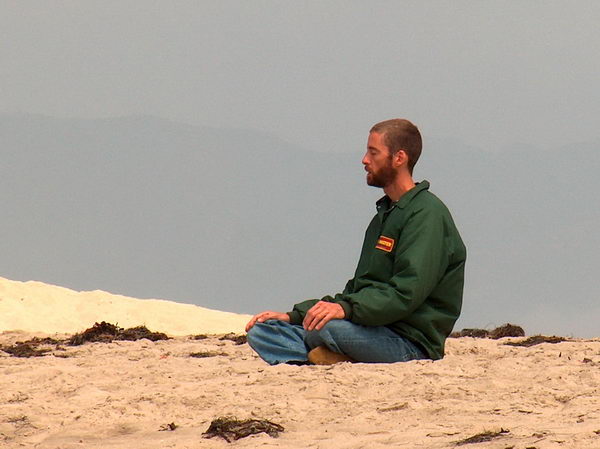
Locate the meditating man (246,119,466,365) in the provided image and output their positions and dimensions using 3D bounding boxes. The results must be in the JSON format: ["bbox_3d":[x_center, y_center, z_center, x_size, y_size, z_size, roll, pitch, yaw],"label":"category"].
[{"bbox_3d":[0.251,0.060,18.600,0.730,0.885,0.710,0,-1,-21],"label":"meditating man"}]

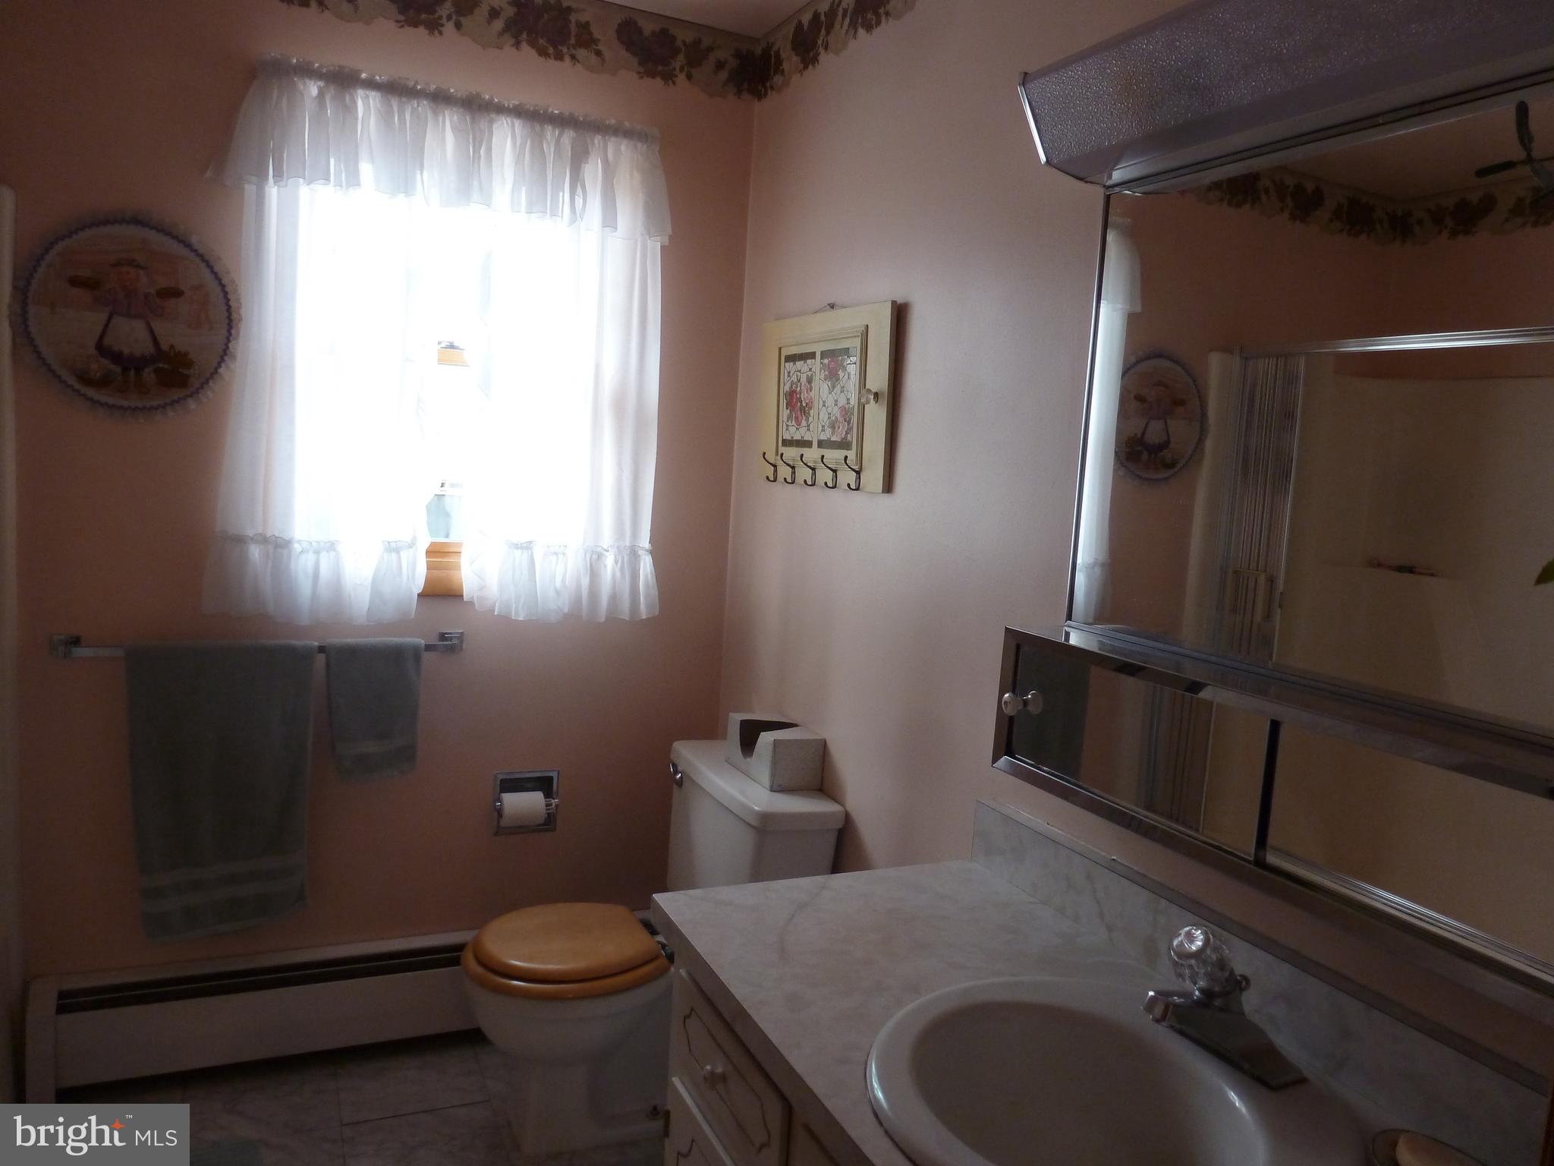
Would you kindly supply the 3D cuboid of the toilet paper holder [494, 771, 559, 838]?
[{"bbox_3d":[-0.605,0.537,2.617,0.157,0.159,0.090,1,7,-25],"label":"toilet paper holder"}]

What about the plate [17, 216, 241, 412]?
[{"bbox_3d":[-1.287,-0.532,2.144,0.390,0.392,0.028,1,7,-25],"label":"plate"}]

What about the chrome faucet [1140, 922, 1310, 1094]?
[{"bbox_3d":[0.477,0.449,1.189,0.155,0.145,0.157,1,7,-25],"label":"chrome faucet"}]

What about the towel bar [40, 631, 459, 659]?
[{"bbox_3d":[-1.080,0.133,2.309,0.804,0.050,0.075,1,7,-25],"label":"towel bar"}]

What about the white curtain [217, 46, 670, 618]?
[{"bbox_3d":[-0.701,-0.482,2.392,0.995,1.144,0.095,1,7,-25],"label":"white curtain"}]

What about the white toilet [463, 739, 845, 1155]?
[{"bbox_3d":[-0.302,0.779,2.233,0.674,0.750,0.525,1,7,-25],"label":"white toilet"}]

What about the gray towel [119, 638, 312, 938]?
[{"bbox_3d":[-1.172,0.430,2.280,0.359,0.619,0.065,1,7,-25],"label":"gray towel"}]

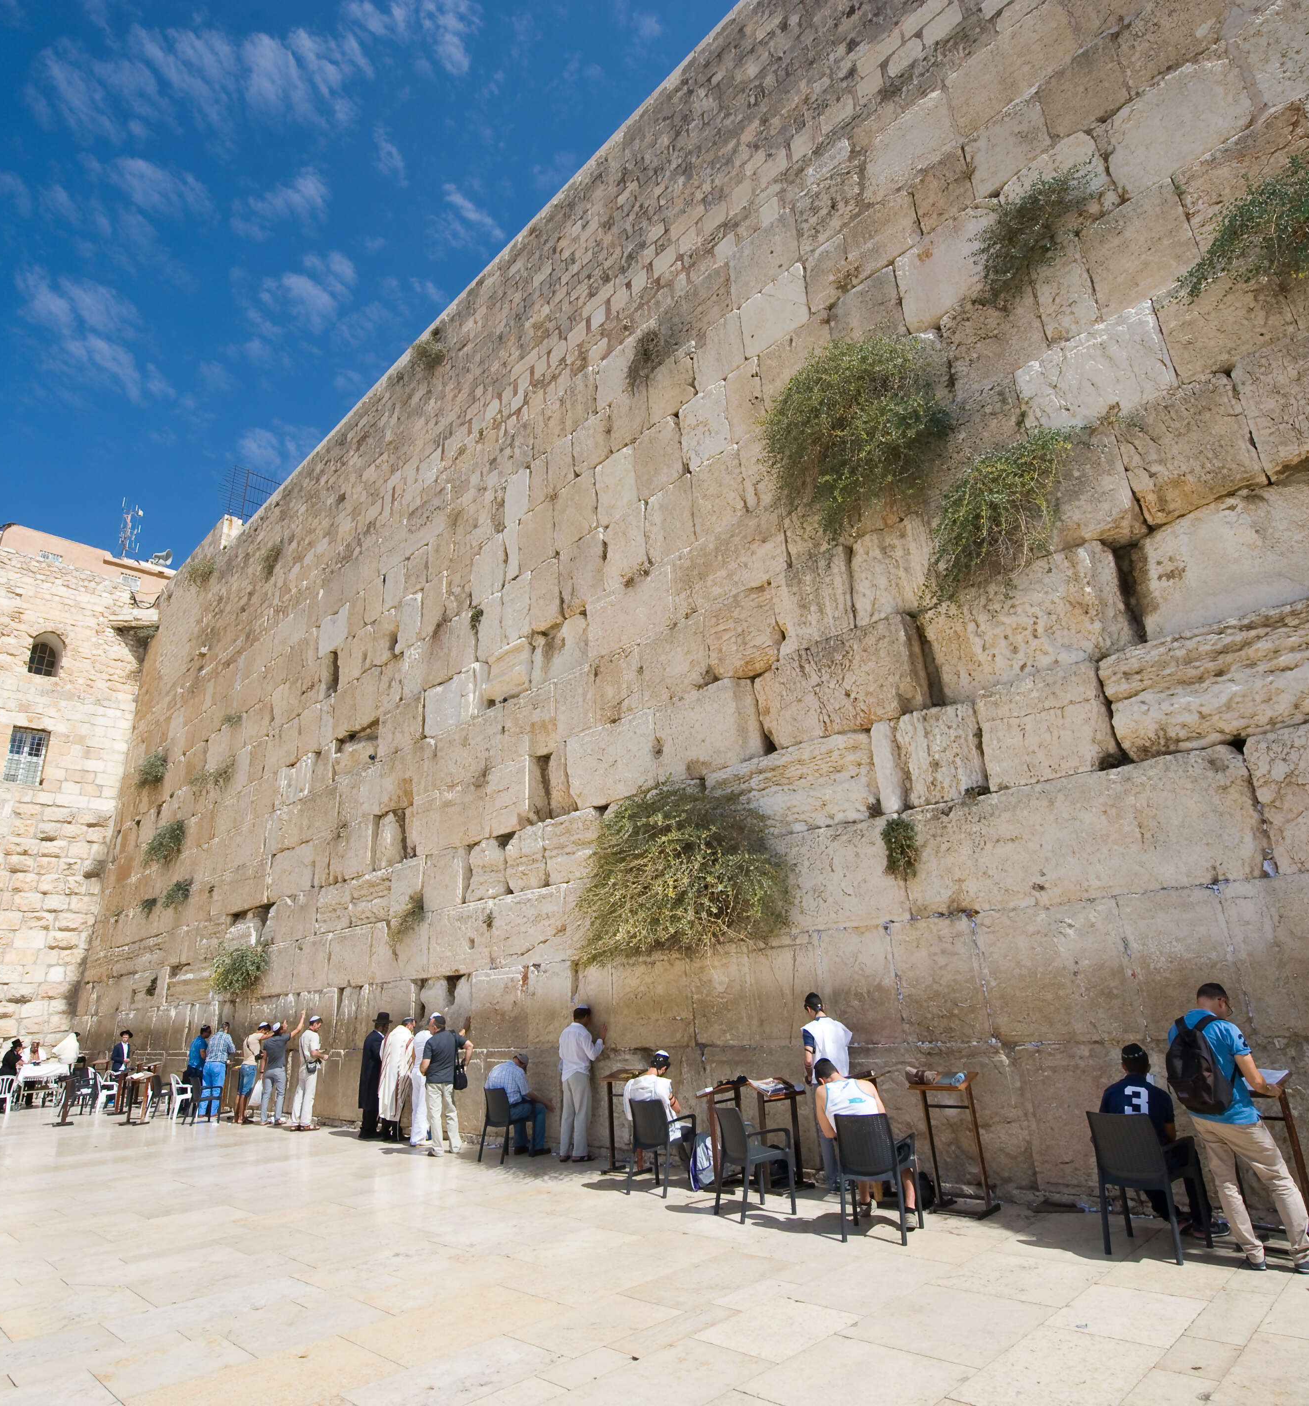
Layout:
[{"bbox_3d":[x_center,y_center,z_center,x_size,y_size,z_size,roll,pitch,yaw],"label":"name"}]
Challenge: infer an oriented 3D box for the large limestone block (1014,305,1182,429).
[{"bbox_3d":[4.800,-3.374,8.853,1.425,0.946,0.700,-21,-27,40],"label":"large limestone block"}]

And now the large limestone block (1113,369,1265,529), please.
[{"bbox_3d":[5.119,-2.244,7.777,0.950,1.148,0.700,-20,-26,38],"label":"large limestone block"}]

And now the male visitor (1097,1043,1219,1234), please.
[{"bbox_3d":[3.559,3.113,5.816,0.500,1.260,0.800,-19,-25,37],"label":"male visitor"}]

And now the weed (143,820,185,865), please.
[{"bbox_3d":[-15.947,4.485,26.627,1.500,1.350,0.800,-21,-27,40],"label":"weed"}]

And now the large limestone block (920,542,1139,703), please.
[{"bbox_3d":[3.870,-0.685,8.414,1.948,1.035,0.750,-21,-27,40],"label":"large limestone block"}]

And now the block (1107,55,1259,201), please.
[{"bbox_3d":[5.688,-5.932,8.848,1.175,0.941,0.700,-21,-27,40],"label":"block"}]

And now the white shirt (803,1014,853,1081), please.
[{"bbox_3d":[1.689,3.358,7.942,0.520,0.600,0.300,-2,-20,-2],"label":"white shirt"}]

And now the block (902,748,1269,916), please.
[{"bbox_3d":[3.939,1.348,7.713,3.050,1.047,0.900,-21,-27,40],"label":"block"}]

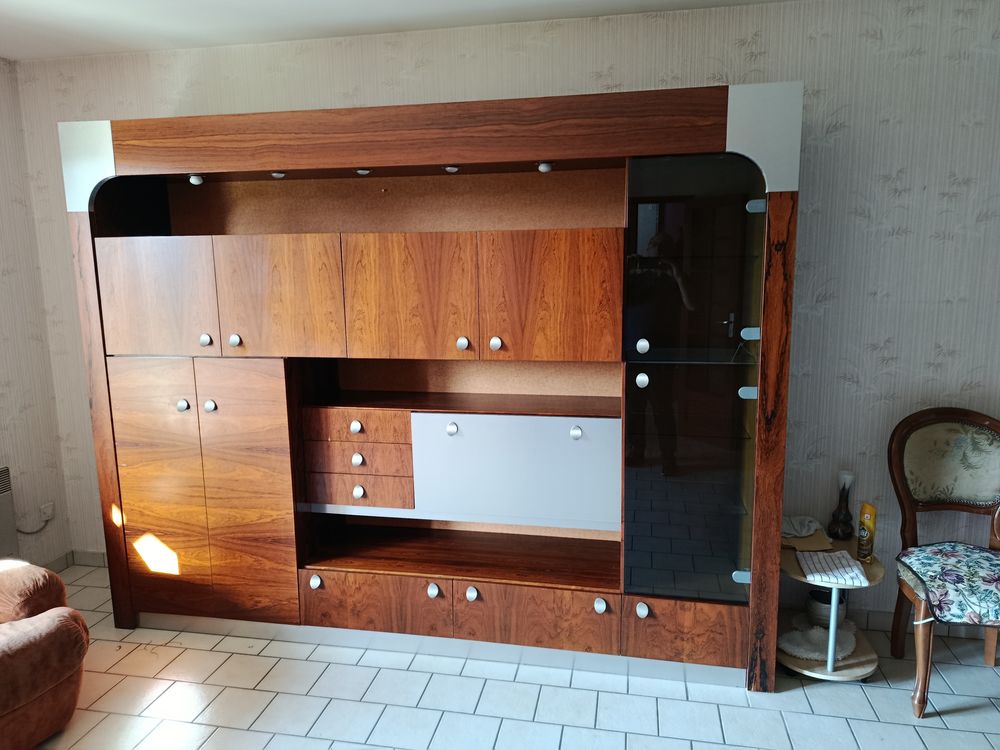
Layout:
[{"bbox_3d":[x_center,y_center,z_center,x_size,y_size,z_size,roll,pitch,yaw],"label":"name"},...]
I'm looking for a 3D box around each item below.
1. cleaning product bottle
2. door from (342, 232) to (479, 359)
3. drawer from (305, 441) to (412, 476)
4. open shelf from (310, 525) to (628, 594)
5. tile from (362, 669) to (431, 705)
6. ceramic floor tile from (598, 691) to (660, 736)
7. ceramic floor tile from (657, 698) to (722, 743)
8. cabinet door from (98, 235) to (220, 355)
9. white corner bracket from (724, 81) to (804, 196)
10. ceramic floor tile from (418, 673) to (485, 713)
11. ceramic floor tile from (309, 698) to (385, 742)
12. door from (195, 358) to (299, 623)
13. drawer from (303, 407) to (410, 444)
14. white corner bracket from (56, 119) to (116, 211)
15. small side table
[{"bbox_3d":[1.337,0.574,2.522,0.053,0.214,0.053,8,13,43],"label":"cleaning product bottle"},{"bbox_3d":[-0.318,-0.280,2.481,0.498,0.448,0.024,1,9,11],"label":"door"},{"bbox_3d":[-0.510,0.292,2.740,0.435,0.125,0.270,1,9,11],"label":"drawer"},{"bbox_3d":[-0.132,0.723,2.813,1.225,0.022,0.433,1,9,11],"label":"open shelf"},{"bbox_3d":[-0.368,1.129,2.493,0.199,0.010,0.199,1,9,11],"label":"tile"},{"bbox_3d":[0.430,1.142,2.337,0.200,0.010,0.200,1,9,11],"label":"ceramic floor tile"},{"bbox_3d":[0.630,1.147,2.296,0.200,0.010,0.199,1,9,11],"label":"ceramic floor tile"},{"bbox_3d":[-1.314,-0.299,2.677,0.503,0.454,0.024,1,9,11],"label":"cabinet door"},{"bbox_3d":[0.826,-0.739,2.174,0.220,0.329,0.025,1,9,11],"label":"white corner bracket"},{"bbox_3d":[-0.167,1.130,2.450,0.200,0.010,0.200,1,9,11],"label":"ceramic floor tile"},{"bbox_3d":[-0.507,1.158,2.314,0.200,0.010,0.199,1,9,11],"label":"ceramic floor tile"},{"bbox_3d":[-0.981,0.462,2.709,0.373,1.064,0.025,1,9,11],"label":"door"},{"bbox_3d":[-0.528,0.174,2.878,0.447,0.132,0.326,1,9,11],"label":"drawer"},{"bbox_3d":[-1.552,-0.788,2.634,0.228,0.328,0.025,1,9,11],"label":"white corner bracket"},{"bbox_3d":[1.203,0.883,2.604,0.389,0.403,0.468,1,9,11],"label":"small side table"}]

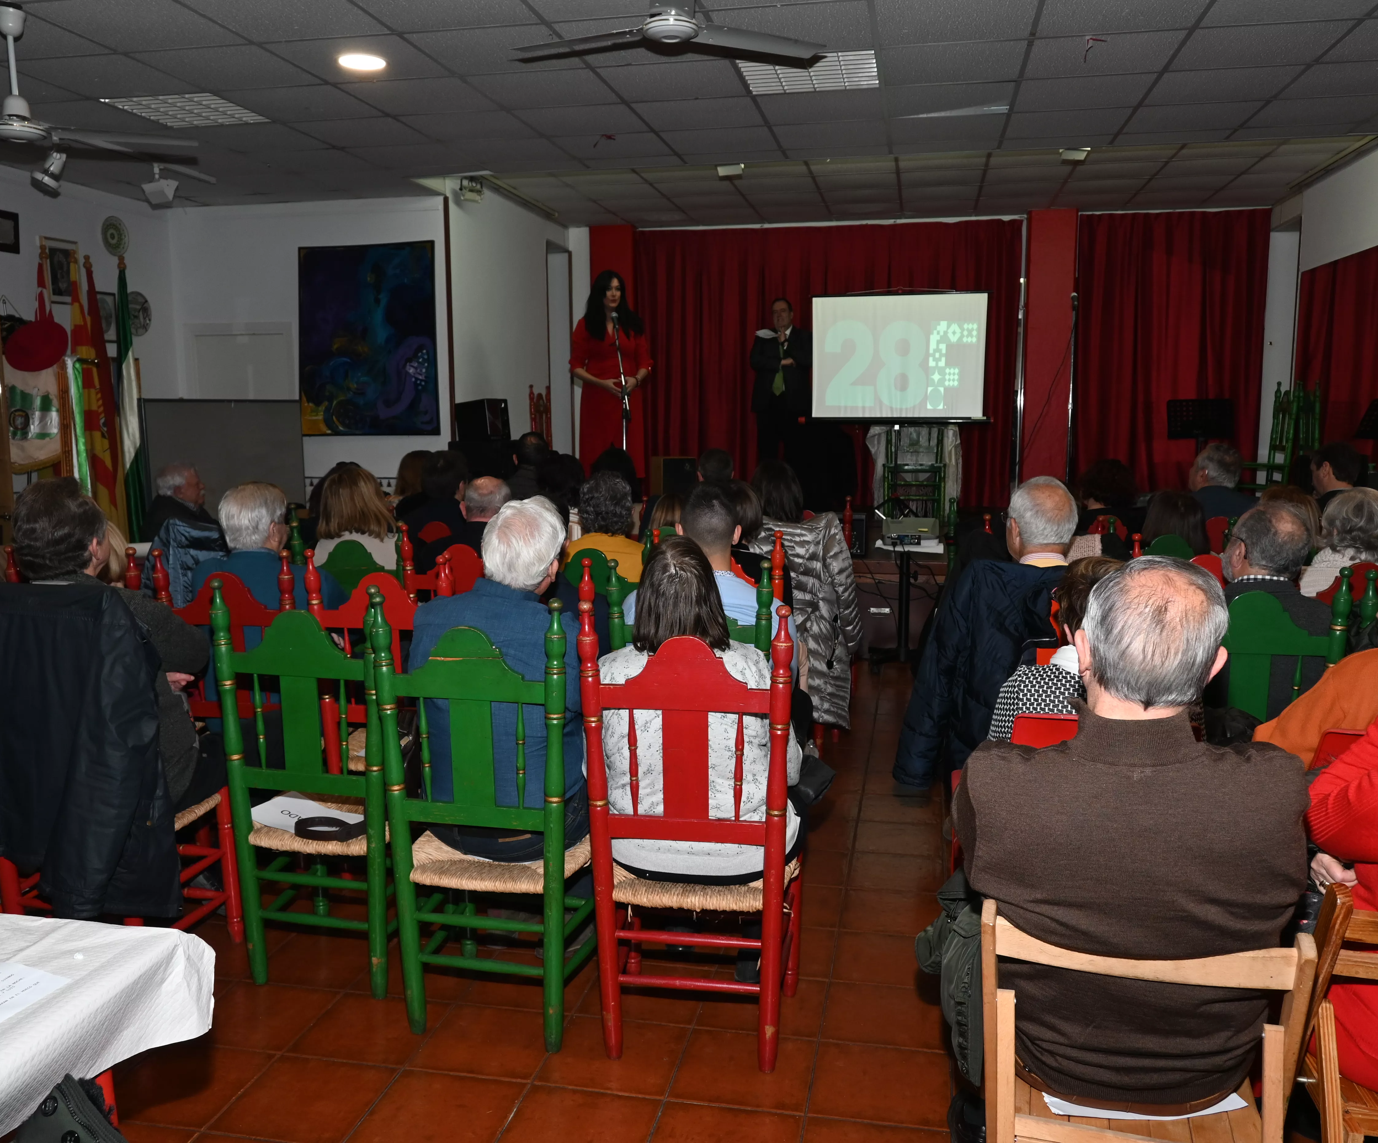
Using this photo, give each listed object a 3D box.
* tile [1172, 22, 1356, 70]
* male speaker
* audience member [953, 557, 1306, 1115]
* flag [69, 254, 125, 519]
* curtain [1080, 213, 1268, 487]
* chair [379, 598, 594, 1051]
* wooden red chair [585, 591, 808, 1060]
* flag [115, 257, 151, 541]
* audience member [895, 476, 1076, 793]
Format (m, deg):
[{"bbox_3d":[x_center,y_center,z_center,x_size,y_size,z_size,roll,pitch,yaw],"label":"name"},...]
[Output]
[{"bbox_3d":[2.318,-2.156,4.674,0.600,0.020,0.595,1,8,11],"label":"tile"},{"bbox_3d":[0.701,-1.142,8.454,0.560,1.730,0.360,2,8,16],"label":"male speaker"},{"bbox_3d":[0.743,0.576,1.974,0.530,1.280,0.820,1,8,10],"label":"audience member"},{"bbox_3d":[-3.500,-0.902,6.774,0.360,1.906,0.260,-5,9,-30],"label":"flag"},{"bbox_3d":[4.196,-1.823,10.053,1.570,2.570,0.140,1,9,11],"label":"curtain"},{"bbox_3d":[-0.445,0.574,2.811,0.455,1.060,0.470,2,8,14],"label":"chair"},{"bbox_3d":[0.039,0.594,2.778,0.470,1.102,0.450,1,8,8],"label":"wooden red chair"},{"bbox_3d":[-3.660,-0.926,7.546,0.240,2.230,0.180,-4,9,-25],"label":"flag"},{"bbox_3d":[1.009,0.374,3.522,0.560,1.340,0.800,0,8,3],"label":"audience member"}]

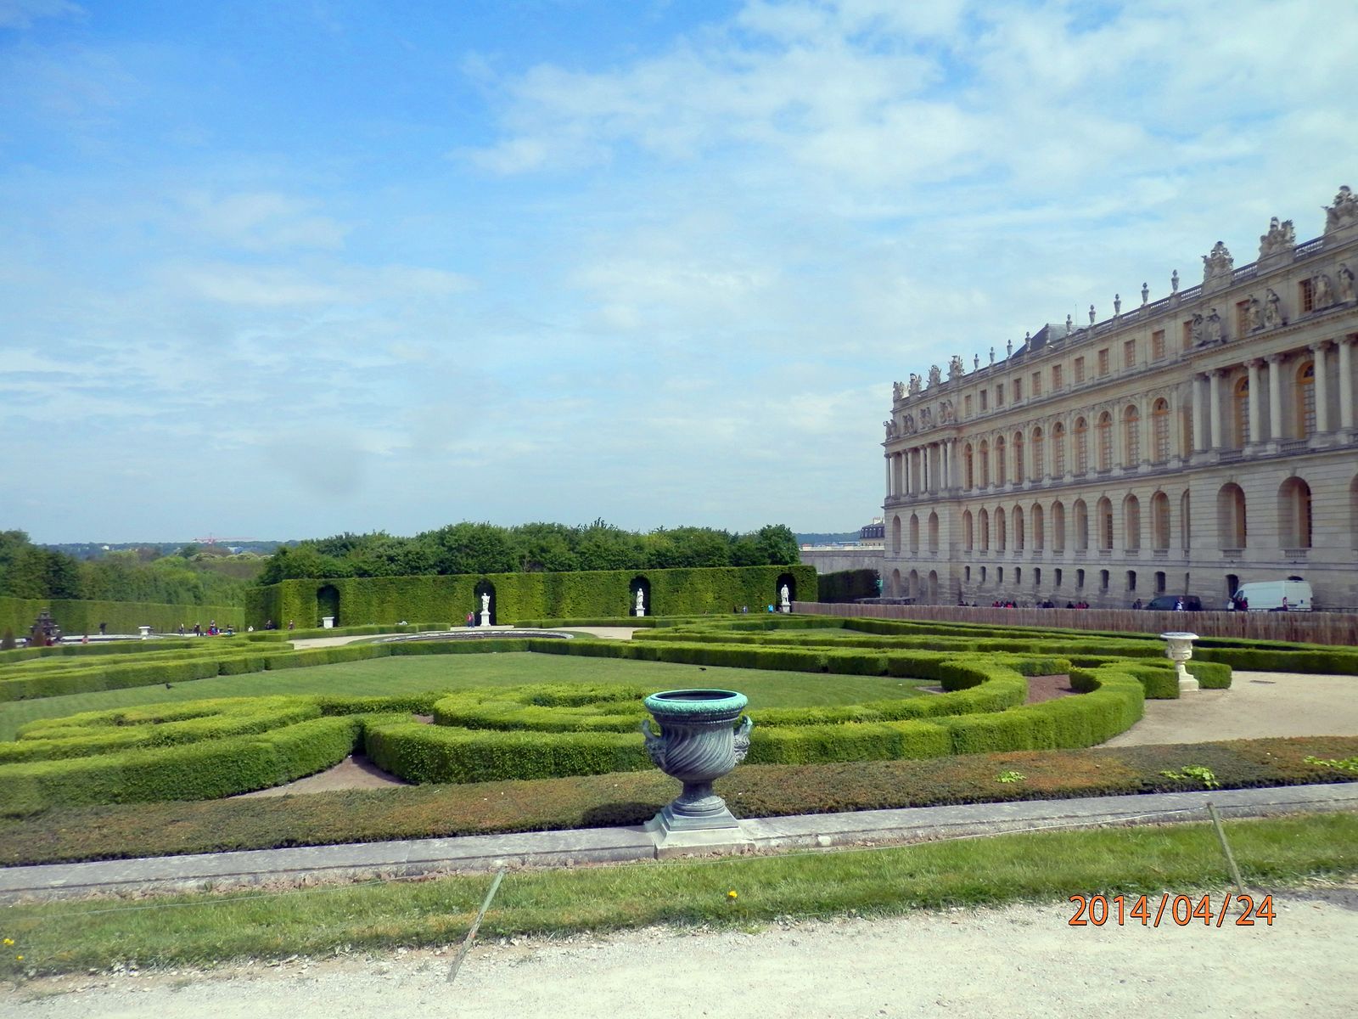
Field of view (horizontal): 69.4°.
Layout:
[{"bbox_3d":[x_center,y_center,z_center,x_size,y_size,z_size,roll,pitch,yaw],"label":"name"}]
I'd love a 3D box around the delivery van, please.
[{"bbox_3d":[40.074,6.165,66.761,2.050,2.500,5.450,0,-5,-9],"label":"delivery van"}]

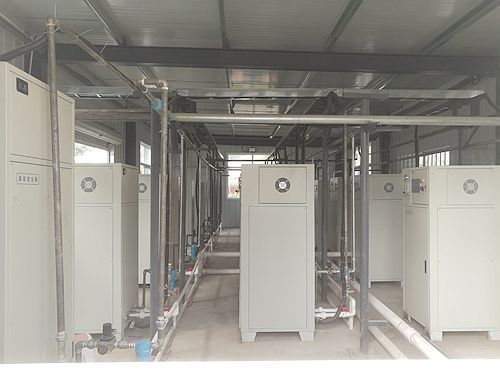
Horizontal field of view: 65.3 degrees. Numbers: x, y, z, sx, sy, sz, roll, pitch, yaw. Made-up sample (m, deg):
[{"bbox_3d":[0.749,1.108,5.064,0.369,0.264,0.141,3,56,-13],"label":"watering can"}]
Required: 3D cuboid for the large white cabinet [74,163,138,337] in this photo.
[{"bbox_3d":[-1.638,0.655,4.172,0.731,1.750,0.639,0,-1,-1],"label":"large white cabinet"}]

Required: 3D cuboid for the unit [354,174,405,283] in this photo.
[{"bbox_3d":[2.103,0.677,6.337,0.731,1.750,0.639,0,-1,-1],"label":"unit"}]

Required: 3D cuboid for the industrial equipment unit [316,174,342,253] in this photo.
[{"bbox_3d":[1.975,0.712,9.447,0.700,1.780,0.620,0,-1,-1],"label":"industrial equipment unit"}]

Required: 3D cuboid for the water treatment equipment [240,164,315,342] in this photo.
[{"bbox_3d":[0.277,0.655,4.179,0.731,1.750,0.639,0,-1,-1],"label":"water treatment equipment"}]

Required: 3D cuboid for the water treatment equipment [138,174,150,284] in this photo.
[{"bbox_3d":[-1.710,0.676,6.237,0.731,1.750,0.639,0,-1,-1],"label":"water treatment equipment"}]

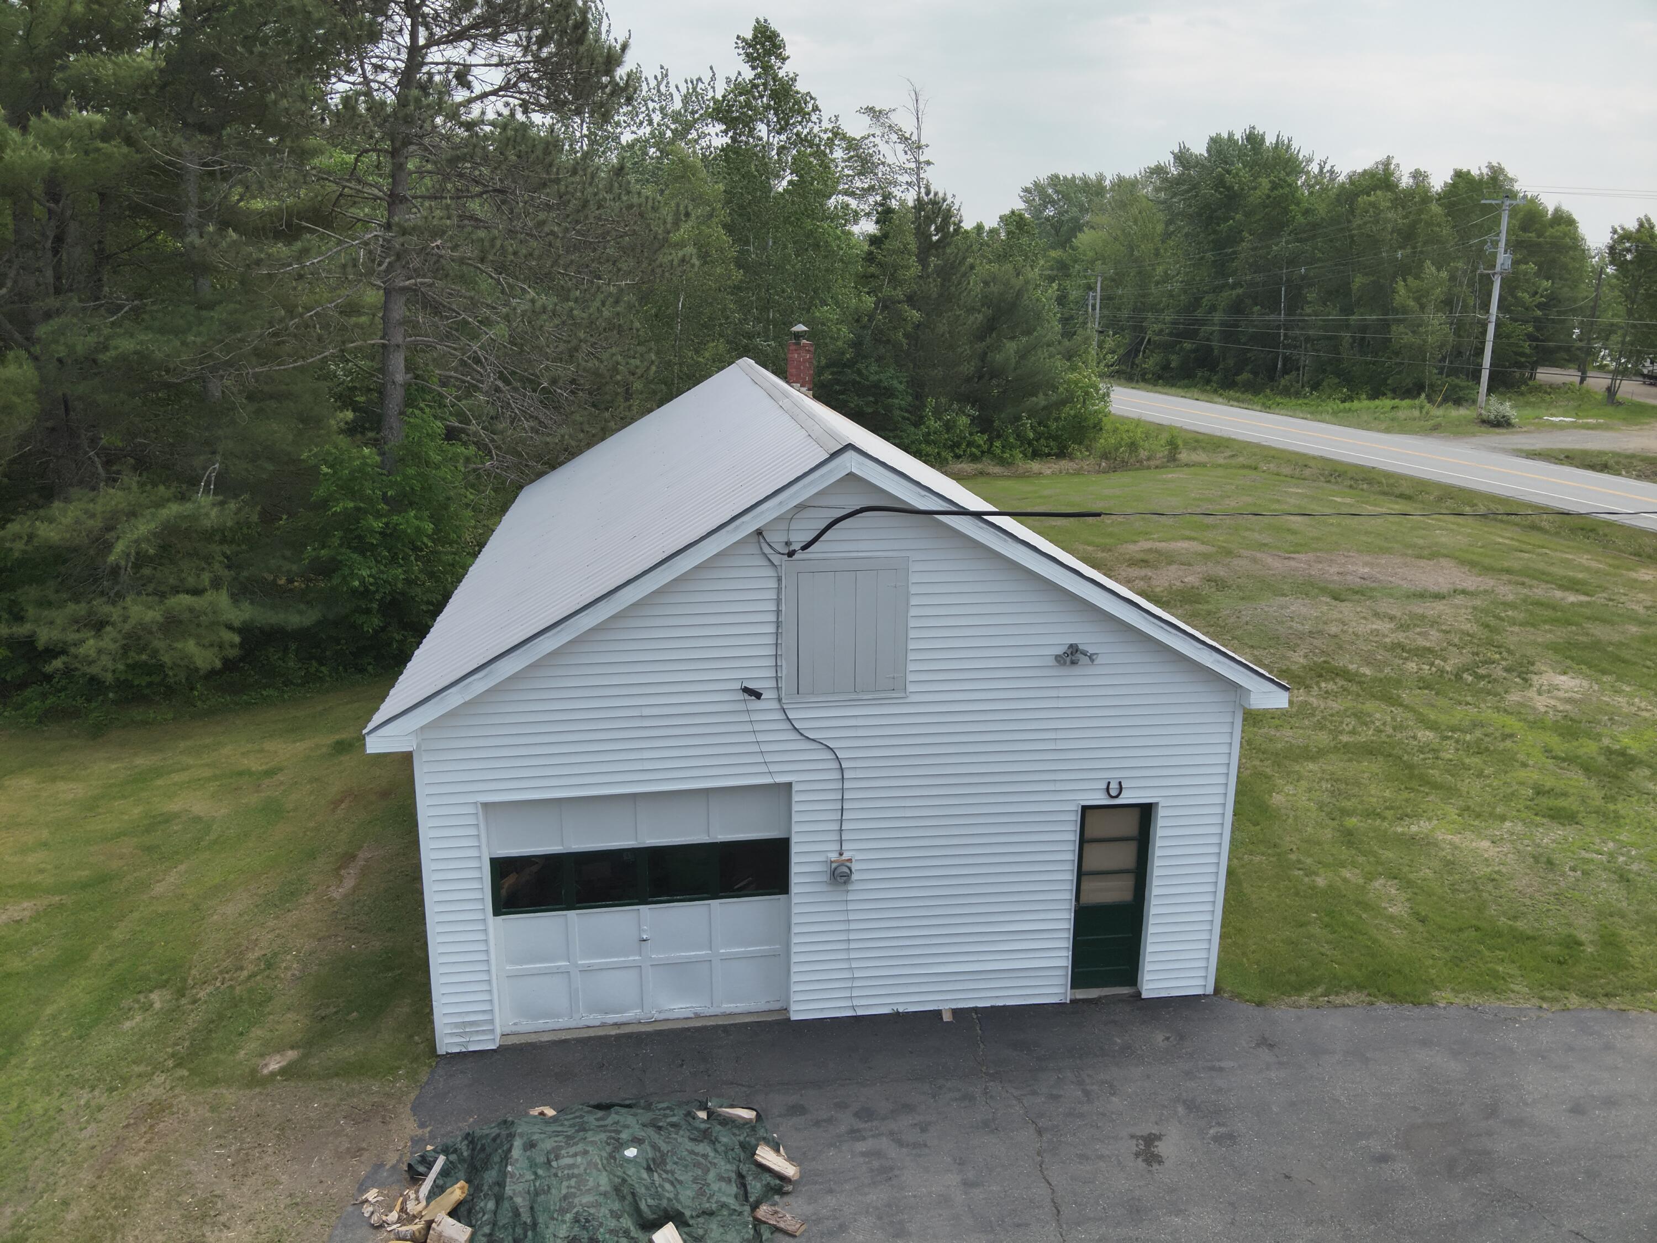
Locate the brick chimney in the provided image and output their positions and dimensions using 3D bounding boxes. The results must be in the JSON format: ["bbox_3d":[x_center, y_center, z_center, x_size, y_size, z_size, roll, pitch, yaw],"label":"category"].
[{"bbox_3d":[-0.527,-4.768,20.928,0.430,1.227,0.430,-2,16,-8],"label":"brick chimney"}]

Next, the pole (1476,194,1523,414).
[{"bbox_3d":[38.904,-18.407,67.270,2.800,12.289,0.600,-3,16,-8],"label":"pole"}]

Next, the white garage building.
[{"bbox_3d":[-0.657,-0.426,15.657,7.970,5.478,12.047,-2,16,-8],"label":"white garage building"}]

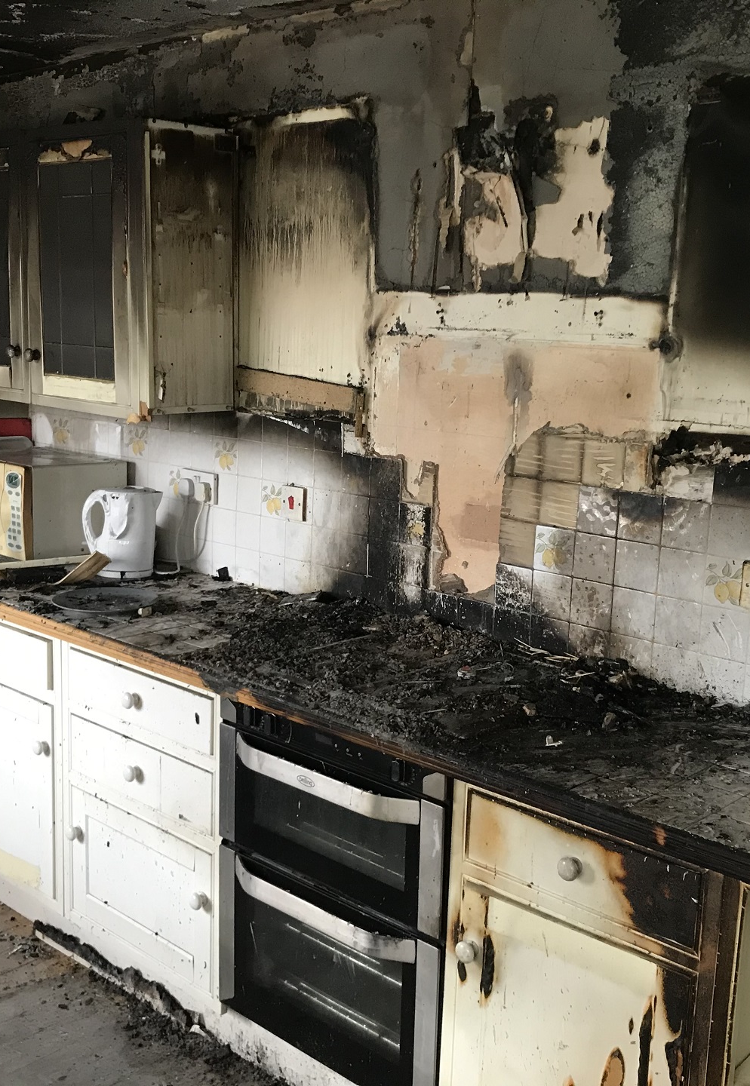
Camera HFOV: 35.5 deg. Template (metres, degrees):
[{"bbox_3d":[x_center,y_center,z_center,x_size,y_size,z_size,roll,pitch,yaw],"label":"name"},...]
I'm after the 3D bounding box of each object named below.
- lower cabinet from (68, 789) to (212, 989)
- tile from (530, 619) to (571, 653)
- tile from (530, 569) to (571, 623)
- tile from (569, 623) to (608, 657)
[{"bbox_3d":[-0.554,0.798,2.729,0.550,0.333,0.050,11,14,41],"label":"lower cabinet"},{"bbox_3d":[0.393,0.217,2.622,0.100,0.092,0.010,11,14,41],"label":"tile"},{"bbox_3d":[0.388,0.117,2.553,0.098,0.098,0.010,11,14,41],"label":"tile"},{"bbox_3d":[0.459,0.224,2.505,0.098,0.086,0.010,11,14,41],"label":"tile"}]

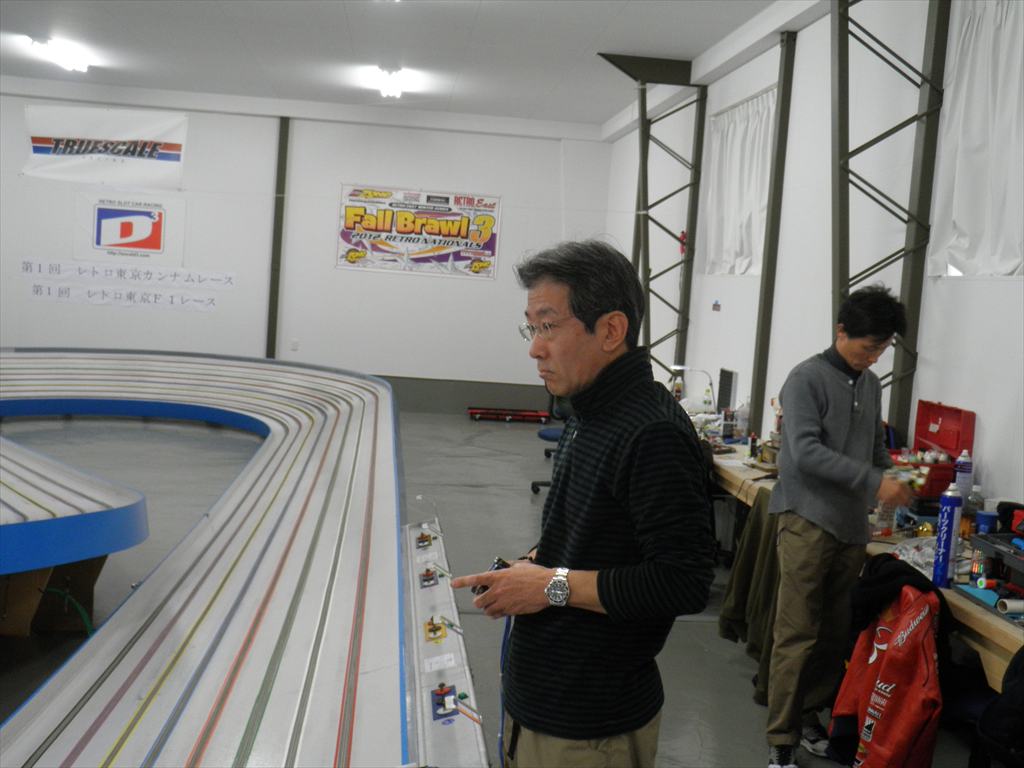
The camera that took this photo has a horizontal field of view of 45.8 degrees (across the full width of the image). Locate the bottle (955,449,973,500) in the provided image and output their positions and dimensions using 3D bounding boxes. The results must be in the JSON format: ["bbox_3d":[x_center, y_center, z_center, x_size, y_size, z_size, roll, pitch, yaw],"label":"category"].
[{"bbox_3d":[1.685,0.402,4.564,0.063,0.310,0.063,6,6,20],"label":"bottle"}]

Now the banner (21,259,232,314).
[{"bbox_3d":[-4.073,-1.046,12.850,2.252,0.429,0.015,4,5,-5],"label":"banner"}]

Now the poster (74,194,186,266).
[{"bbox_3d":[-4.031,-1.627,12.793,1.139,0.708,0.020,4,5,-5],"label":"poster"}]

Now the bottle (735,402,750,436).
[{"bbox_3d":[1.344,0.213,7.029,0.075,0.190,0.075,5,5,12],"label":"bottle"}]

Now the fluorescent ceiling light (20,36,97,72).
[{"bbox_3d":[-3.887,-2.825,10.433,0.230,0.110,1.250,4,5,-5],"label":"fluorescent ceiling light"}]

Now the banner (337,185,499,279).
[{"bbox_3d":[-0.998,-1.628,13.048,1.719,0.898,0.020,4,5,-5],"label":"banner"}]

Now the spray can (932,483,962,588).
[{"bbox_3d":[1.318,0.459,3.666,0.066,0.310,0.066,4,5,0],"label":"spray can"}]

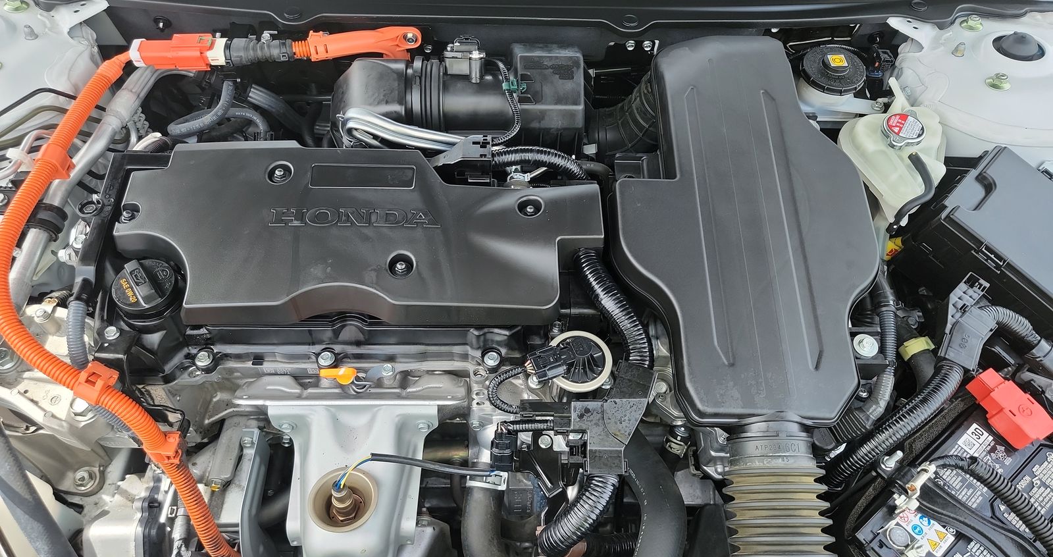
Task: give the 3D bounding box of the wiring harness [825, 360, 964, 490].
[{"bbox_3d":[0.341,0.134,0.675,0.165,0.055,0.030,-31,62,-20],"label":"wiring harness"}]

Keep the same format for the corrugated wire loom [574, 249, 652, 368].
[{"bbox_3d":[0.081,0.026,0.684,0.029,0.056,0.119,-21,59,-14],"label":"corrugated wire loom"}]

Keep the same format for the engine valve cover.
[{"bbox_3d":[-0.151,-0.045,0.689,0.444,0.053,0.188,0,56,-1],"label":"engine valve cover"}]

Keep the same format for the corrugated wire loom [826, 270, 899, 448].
[{"bbox_3d":[0.331,0.075,0.725,0.075,0.093,0.156,0,56,-1],"label":"corrugated wire loom"}]

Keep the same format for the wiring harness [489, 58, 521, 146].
[{"bbox_3d":[-0.022,-0.180,0.745,0.034,0.051,0.078,0,56,-1],"label":"wiring harness"}]

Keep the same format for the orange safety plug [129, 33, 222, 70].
[{"bbox_3d":[-0.353,-0.227,0.732,0.088,0.030,0.029,0,56,-1],"label":"orange safety plug"}]

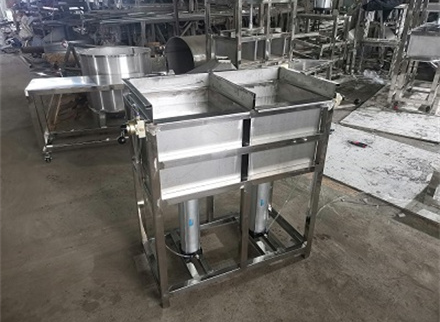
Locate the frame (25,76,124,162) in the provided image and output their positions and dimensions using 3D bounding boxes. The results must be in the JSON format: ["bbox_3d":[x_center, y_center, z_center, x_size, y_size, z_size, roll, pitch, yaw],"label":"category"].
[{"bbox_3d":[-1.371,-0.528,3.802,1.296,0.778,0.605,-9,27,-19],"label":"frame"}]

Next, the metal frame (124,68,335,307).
[{"bbox_3d":[0.049,0.110,2.000,1.062,1.174,0.510,-11,27,-23],"label":"metal frame"}]

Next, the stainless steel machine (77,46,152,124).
[{"bbox_3d":[-1.449,-1.049,4.702,0.994,0.961,0.994,1,25,0],"label":"stainless steel machine"}]

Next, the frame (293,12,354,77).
[{"bbox_3d":[2.496,-2.797,8.052,1.026,1.382,1.242,17,30,31],"label":"frame"}]

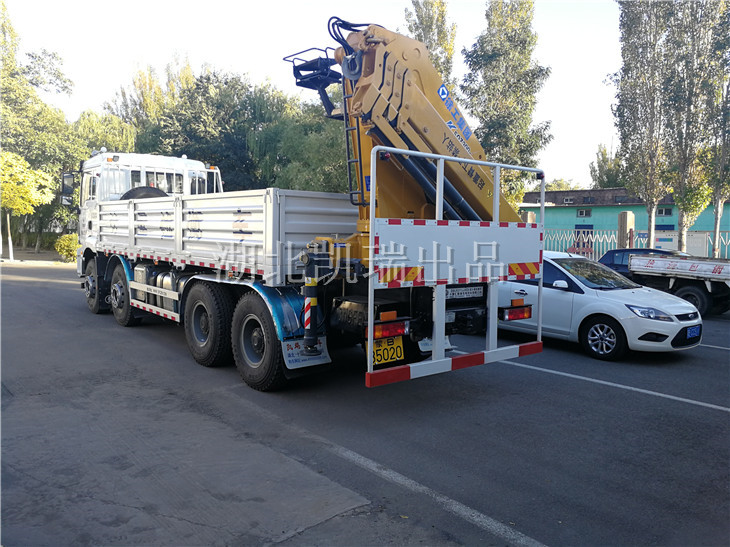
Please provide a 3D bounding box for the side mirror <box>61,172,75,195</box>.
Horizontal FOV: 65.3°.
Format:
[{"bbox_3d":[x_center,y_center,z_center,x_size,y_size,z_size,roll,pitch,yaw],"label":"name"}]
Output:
[{"bbox_3d":[-6.274,-1.898,12.003,0.130,0.450,0.240,4,5,38],"label":"side mirror"}]

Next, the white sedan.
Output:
[{"bbox_3d":[3.174,0.366,9.597,1.840,1.490,4.450,-2,5,-39],"label":"white sedan"}]

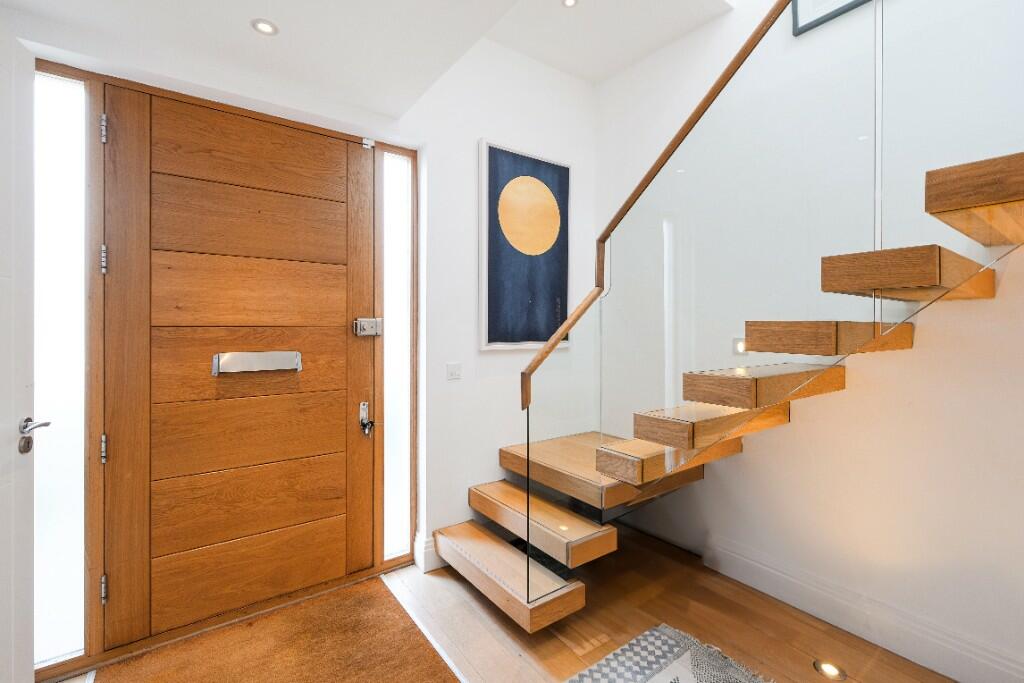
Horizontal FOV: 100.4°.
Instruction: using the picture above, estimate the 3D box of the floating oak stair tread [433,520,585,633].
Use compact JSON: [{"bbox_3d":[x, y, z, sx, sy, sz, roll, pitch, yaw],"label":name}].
[{"bbox_3d":[-0.056,1.059,2.033,0.285,0.092,0.836,-1,0,-35],"label":"floating oak stair tread"}]

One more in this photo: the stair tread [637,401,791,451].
[{"bbox_3d":[0.887,0.335,1.842,0.779,0.093,0.255,-1,0,-35],"label":"stair tread"}]

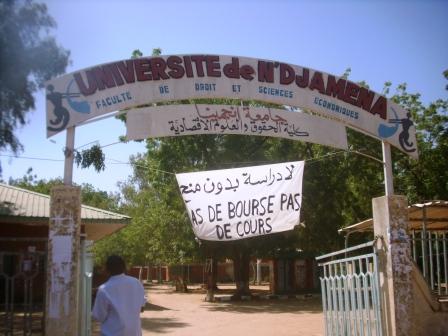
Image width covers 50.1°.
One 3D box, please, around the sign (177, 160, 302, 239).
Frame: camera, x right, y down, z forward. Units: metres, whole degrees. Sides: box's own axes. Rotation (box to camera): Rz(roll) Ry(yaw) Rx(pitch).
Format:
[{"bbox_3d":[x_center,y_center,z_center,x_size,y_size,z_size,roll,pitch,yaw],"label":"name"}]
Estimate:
[{"bbox_3d":[0.293,0.425,6.013,1.717,0.901,0.080,-5,-10,-15],"label":"sign"}]

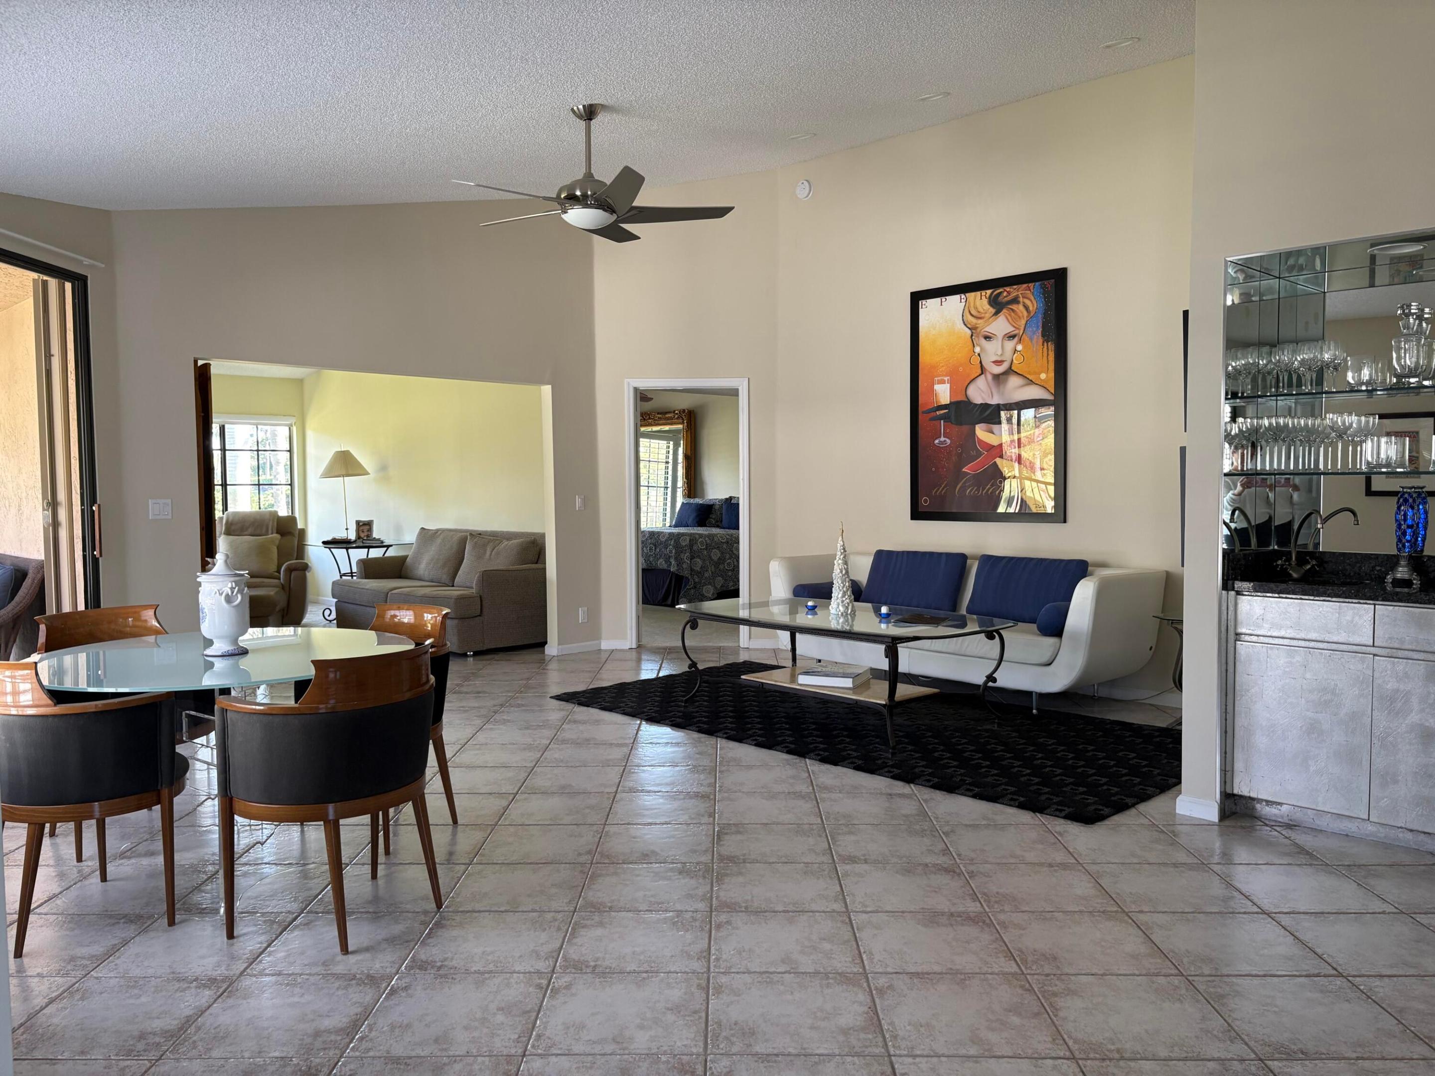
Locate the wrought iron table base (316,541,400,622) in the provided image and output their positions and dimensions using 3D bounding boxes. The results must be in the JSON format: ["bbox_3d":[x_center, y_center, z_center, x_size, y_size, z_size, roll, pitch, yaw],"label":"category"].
[{"bbox_3d":[-3.334,0.448,10.033,0.690,0.720,0.690,-1,3,-18],"label":"wrought iron table base"}]

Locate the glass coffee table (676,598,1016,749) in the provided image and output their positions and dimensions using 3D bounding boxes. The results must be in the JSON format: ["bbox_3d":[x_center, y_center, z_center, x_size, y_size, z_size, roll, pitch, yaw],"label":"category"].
[{"bbox_3d":[0.643,0.714,5.987,1.000,0.540,1.800,-3,4,-44],"label":"glass coffee table"}]

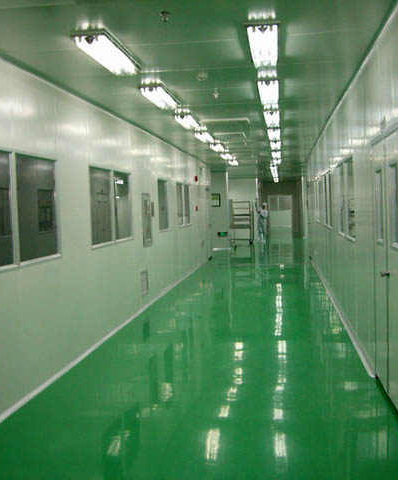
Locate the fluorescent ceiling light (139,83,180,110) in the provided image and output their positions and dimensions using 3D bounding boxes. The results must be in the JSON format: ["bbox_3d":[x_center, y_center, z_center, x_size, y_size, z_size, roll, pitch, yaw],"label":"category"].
[{"bbox_3d":[-0.412,-1.591,7.901,0.250,0.100,1.270,-1,3,7],"label":"fluorescent ceiling light"}]

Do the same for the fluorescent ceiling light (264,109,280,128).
[{"bbox_3d":[1.058,-1.741,10.064,0.250,0.100,1.270,-1,3,7],"label":"fluorescent ceiling light"}]

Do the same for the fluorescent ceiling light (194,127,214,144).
[{"bbox_3d":[0.129,-1.830,12.493,0.250,0.100,1.270,-1,3,7],"label":"fluorescent ceiling light"}]

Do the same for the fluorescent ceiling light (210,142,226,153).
[{"bbox_3d":[0.400,-1.949,14.789,0.250,0.100,1.270,-1,3,7],"label":"fluorescent ceiling light"}]

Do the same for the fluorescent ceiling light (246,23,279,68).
[{"bbox_3d":[0.516,-1.502,5.472,0.250,0.100,1.270,-1,3,7],"label":"fluorescent ceiling light"}]

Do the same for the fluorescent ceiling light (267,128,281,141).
[{"bbox_3d":[1.329,-1.860,12.360,0.250,0.100,1.270,-1,3,7],"label":"fluorescent ceiling light"}]

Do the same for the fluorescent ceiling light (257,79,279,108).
[{"bbox_3d":[0.787,-1.621,7.768,0.250,0.100,1.270,-1,3,7],"label":"fluorescent ceiling light"}]

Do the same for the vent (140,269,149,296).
[{"bbox_3d":[-0.857,0.676,11.096,0.040,0.400,0.520,-1,3,7],"label":"vent"}]

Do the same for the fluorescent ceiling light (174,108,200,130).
[{"bbox_3d":[-0.141,-1.711,10.197,0.250,0.100,1.270,-1,3,7],"label":"fluorescent ceiling light"}]

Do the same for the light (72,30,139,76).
[{"bbox_3d":[-0.683,-1.472,5.605,0.250,0.100,1.270,-1,3,7],"label":"light"}]

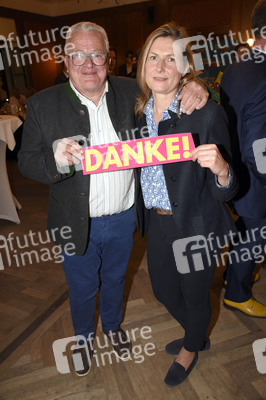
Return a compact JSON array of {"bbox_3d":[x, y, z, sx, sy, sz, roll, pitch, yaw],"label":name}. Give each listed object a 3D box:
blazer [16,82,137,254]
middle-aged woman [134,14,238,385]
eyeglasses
[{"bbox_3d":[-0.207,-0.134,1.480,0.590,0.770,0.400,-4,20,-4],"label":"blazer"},{"bbox_3d":[0.236,0.119,1.569,0.500,1.710,0.440,5,21,21],"label":"middle-aged woman"},{"bbox_3d":[-0.174,-0.552,1.318,0.145,0.050,0.145,-4,20,-7],"label":"eyeglasses"}]

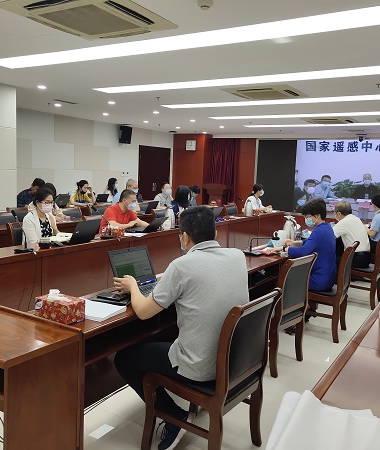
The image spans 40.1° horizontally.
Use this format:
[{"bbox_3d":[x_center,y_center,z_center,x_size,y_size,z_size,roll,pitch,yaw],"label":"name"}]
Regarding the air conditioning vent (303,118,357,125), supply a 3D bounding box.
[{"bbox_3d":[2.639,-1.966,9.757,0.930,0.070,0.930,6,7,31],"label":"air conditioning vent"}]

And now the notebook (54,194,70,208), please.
[{"bbox_3d":[-2.141,-0.398,8.683,0.280,0.220,0.340,6,7,31],"label":"notebook"}]

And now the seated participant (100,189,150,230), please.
[{"bbox_3d":[-0.706,0.180,6.021,0.680,1.250,0.560,6,7,31],"label":"seated participant"}]

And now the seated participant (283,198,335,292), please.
[{"bbox_3d":[0.977,0.371,4.581,0.720,1.260,0.480,6,7,31],"label":"seated participant"}]

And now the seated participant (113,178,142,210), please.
[{"bbox_3d":[-0.910,-0.076,8.230,0.680,1.280,0.540,6,7,31],"label":"seated participant"}]

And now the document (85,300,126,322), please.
[{"bbox_3d":[-0.478,0.406,2.504,0.300,0.028,0.215,6,7,31],"label":"document"}]

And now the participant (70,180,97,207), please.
[{"bbox_3d":[-1.893,-0.212,9.406,0.660,1.220,0.500,6,7,31],"label":"participant"}]

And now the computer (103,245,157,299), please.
[{"bbox_3d":[-0.236,0.262,2.988,0.310,0.225,0.350,6,7,34],"label":"computer"}]

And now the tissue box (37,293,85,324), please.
[{"bbox_3d":[-0.591,0.379,2.377,0.215,0.092,0.118,6,7,31],"label":"tissue box"}]

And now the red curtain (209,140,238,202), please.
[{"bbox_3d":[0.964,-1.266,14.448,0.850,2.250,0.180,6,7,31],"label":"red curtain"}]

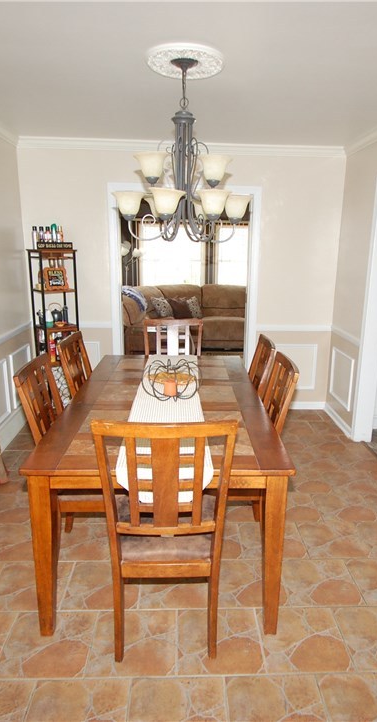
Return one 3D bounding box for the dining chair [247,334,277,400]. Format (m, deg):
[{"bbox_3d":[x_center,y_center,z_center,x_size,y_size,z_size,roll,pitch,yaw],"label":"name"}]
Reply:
[{"bbox_3d":[0.220,0.372,2.857,0.560,1.014,0.465,0,14,-1],"label":"dining chair"}]

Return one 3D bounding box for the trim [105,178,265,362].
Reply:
[{"bbox_3d":[-0.034,-0.546,4.306,1.360,2.090,0.150,0,14,-1],"label":"trim"}]

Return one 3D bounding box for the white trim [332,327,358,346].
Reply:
[{"bbox_3d":[1.360,-0.224,3.977,0.025,0.058,0.702,0,14,-1],"label":"white trim"}]

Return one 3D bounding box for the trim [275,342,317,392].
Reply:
[{"bbox_3d":[1.012,0.067,4.405,0.479,0.464,0.022,0,14,-1],"label":"trim"}]

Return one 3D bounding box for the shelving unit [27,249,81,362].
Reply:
[{"bbox_3d":[-1.150,-0.182,3.982,0.305,1.539,0.270,-11,18,-37],"label":"shelving unit"}]

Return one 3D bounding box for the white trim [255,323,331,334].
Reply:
[{"bbox_3d":[1.010,-0.307,4.310,0.713,0.058,0.025,0,14,-1],"label":"white trim"}]

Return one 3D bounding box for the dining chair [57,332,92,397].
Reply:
[{"bbox_3d":[-0.466,0.348,2.948,0.560,1.014,0.465,1,14,3],"label":"dining chair"}]

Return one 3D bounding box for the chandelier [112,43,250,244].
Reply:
[{"bbox_3d":[-0.030,-1.033,2.268,0.710,0.850,0.710,0,14,-1],"label":"chandelier"}]

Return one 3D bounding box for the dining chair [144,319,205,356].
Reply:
[{"bbox_3d":[-0.112,0.229,3.427,0.465,1.014,0.560,0,14,-1],"label":"dining chair"}]

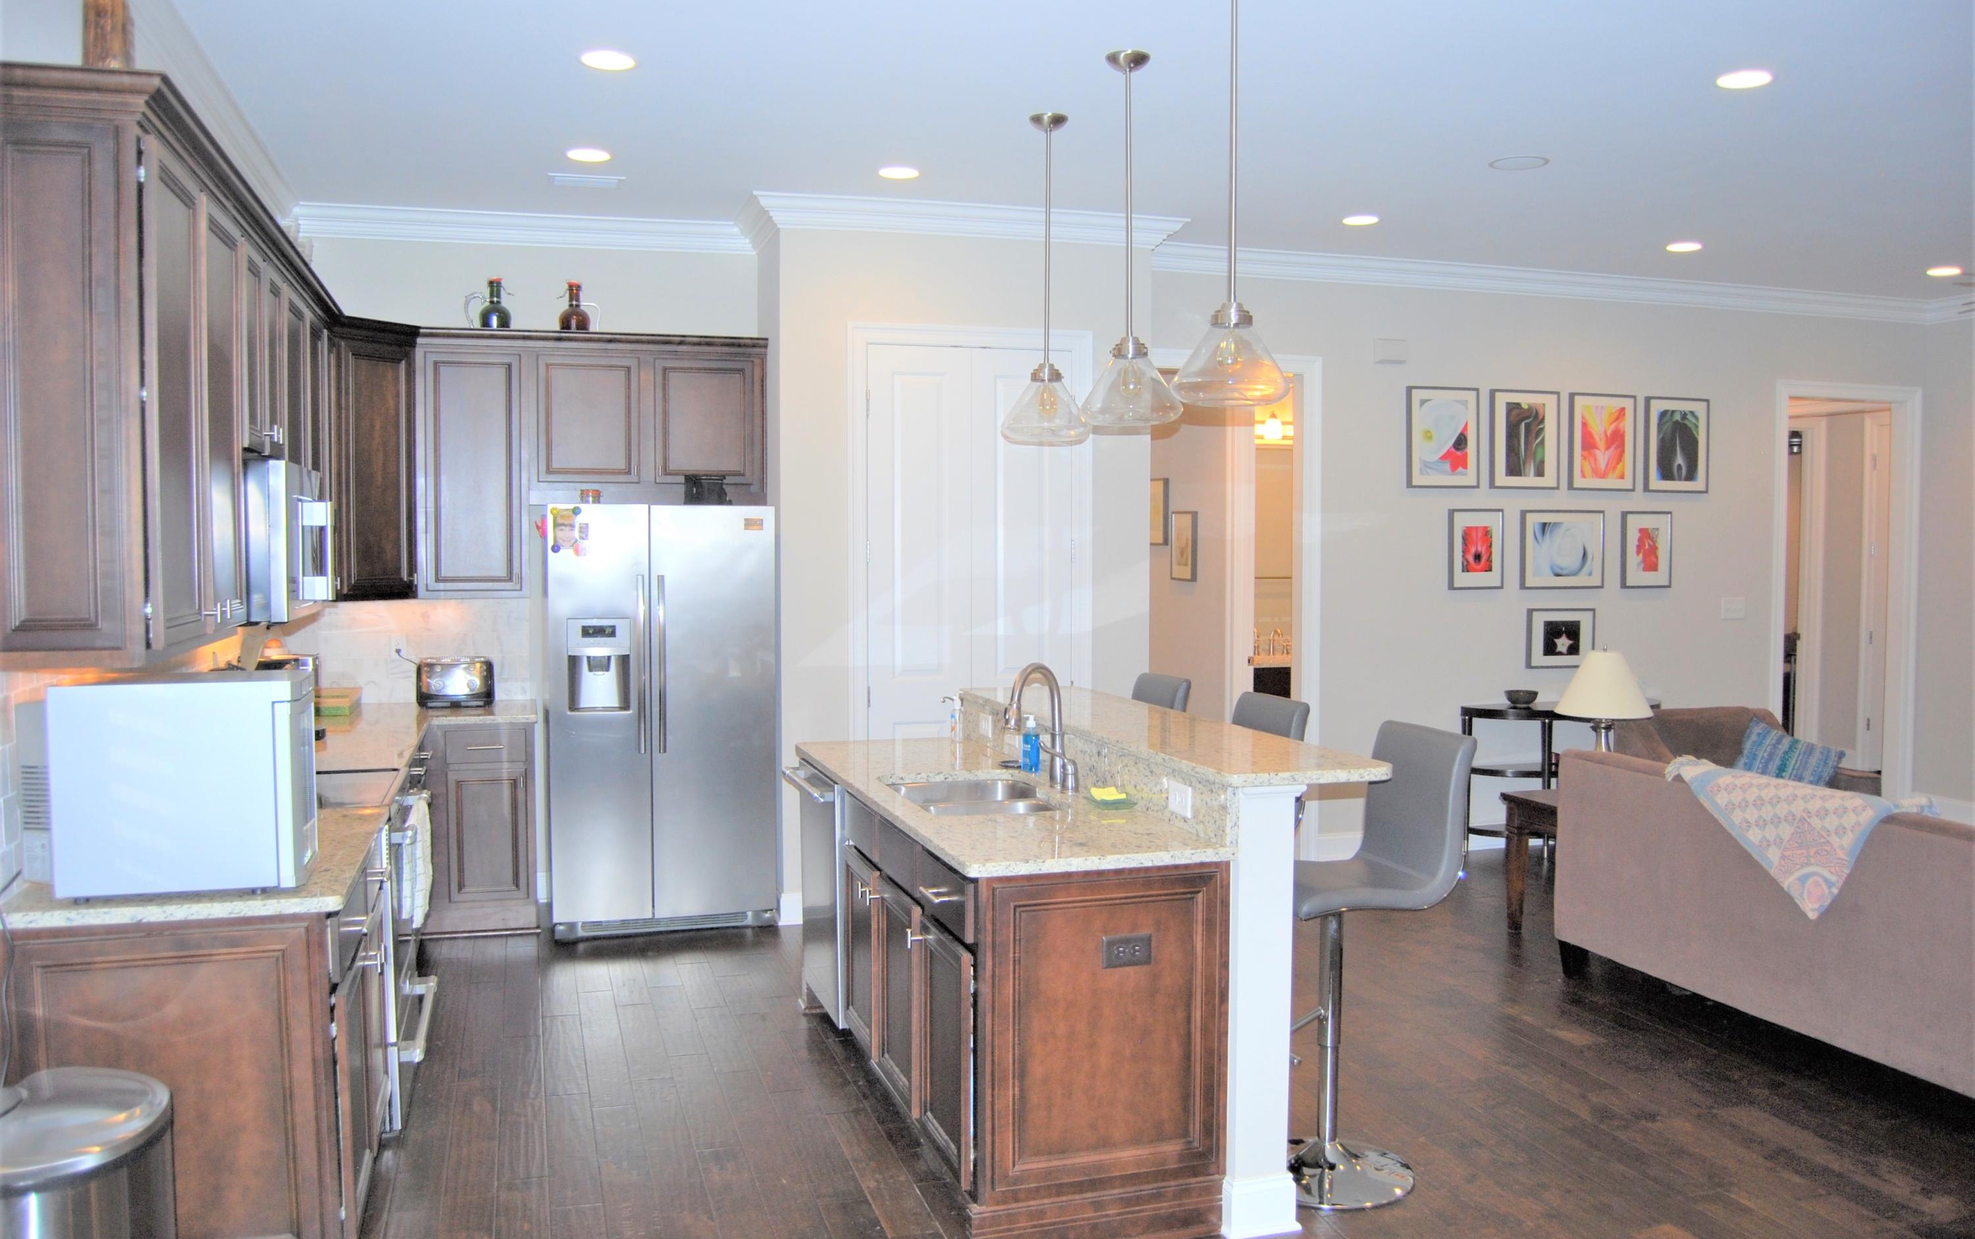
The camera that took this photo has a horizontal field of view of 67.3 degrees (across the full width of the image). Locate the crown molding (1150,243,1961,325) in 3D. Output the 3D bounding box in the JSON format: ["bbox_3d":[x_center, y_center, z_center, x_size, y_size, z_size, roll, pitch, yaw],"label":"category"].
[{"bbox_3d":[3.091,-1.756,7.837,5.080,0.115,0.125,-1,2,-17],"label":"crown molding"}]

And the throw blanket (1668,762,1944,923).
[{"bbox_3d":[2.493,0.698,4.622,0.190,0.380,0.910,-1,3,-18],"label":"throw blanket"}]

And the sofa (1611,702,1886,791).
[{"bbox_3d":[3.580,0.864,6.895,0.980,0.830,0.790,-1,3,-18],"label":"sofa"}]

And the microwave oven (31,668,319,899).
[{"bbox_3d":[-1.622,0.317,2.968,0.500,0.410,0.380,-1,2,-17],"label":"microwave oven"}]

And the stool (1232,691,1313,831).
[{"bbox_3d":[0.645,0.814,4.473,0.500,1.125,0.430,-1,2,-17],"label":"stool"}]

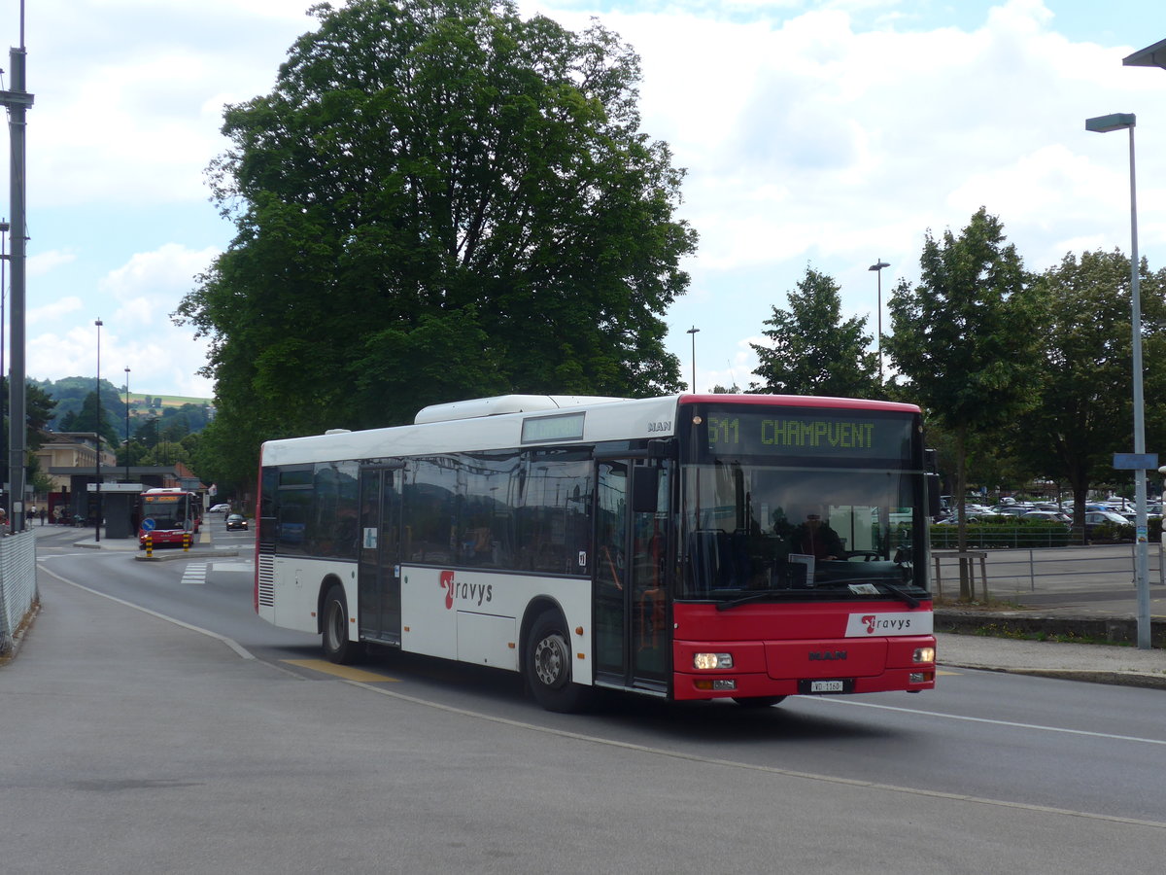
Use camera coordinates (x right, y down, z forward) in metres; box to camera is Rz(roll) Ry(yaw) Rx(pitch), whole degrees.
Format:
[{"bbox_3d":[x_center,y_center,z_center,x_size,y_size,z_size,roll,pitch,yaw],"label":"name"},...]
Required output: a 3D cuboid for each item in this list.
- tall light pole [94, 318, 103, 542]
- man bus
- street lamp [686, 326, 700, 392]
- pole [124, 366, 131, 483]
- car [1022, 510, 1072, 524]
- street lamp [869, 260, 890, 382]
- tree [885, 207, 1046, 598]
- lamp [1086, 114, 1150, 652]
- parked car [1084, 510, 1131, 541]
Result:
[{"bbox_3d":[-27.018,-0.463,103.286,0.450,12.500,1.600,1,-3,-22],"label":"tall light pole"},{"bbox_3d":[-0.681,1.141,20.479,2.540,3.050,11.950,2,-3,-26],"label":"man bus"},{"bbox_3d":[6.366,-0.069,105.286,0.450,12.500,1.800,1,-3,-22],"label":"street lamp"},{"bbox_3d":[-32.977,1.066,134.286,0.450,12.500,1.600,1,-3,-22],"label":"pole"},{"bbox_3d":[21.490,4.289,88.400,4.200,1.500,1.770,-3,-4,42],"label":"car"},{"bbox_3d":[12.753,-1.330,79.286,0.450,12.500,1.750,1,-3,-22],"label":"street lamp"},{"bbox_3d":[6.663,-0.642,32.659,2.900,6.950,2.900,-1,-3,12],"label":"tree"},{"bbox_3d":[7.001,-0.733,24.156,0.400,6.950,0.800,2,-4,-43],"label":"lamp"},{"bbox_3d":[24.709,4.221,87.000,4.300,1.500,1.780,-3,-3,41],"label":"parked car"}]

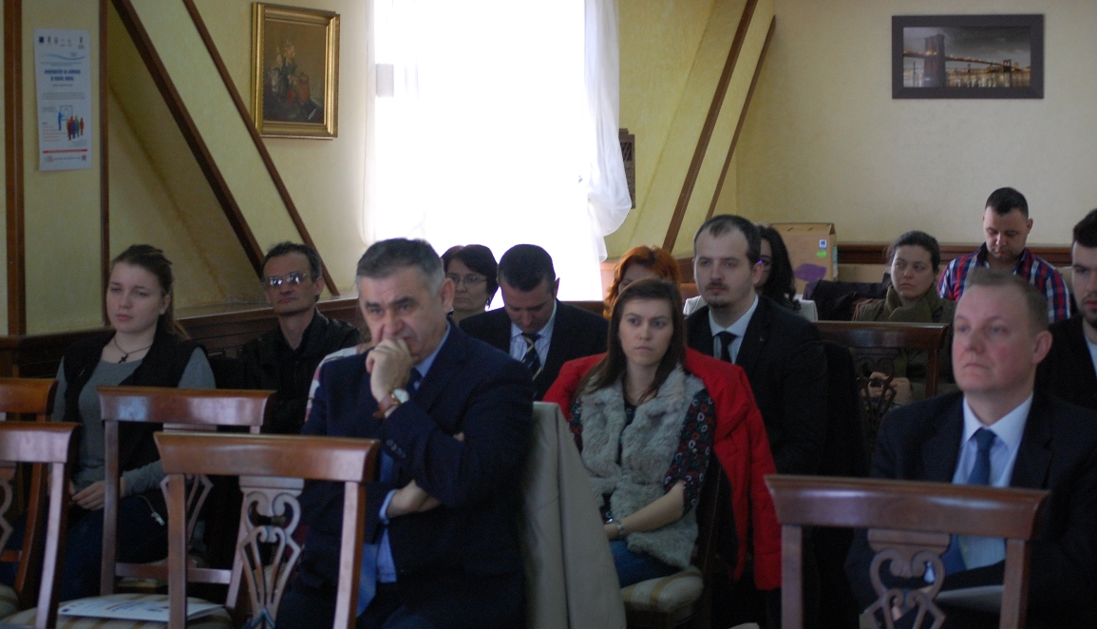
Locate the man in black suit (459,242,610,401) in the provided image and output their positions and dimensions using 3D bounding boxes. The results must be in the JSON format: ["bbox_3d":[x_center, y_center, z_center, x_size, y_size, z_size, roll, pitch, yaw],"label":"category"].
[{"bbox_3d":[-0.100,0.424,6.937,0.530,1.237,0.800,1,4,17],"label":"man in black suit"}]

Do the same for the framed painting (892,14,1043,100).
[{"bbox_3d":[2.162,-1.329,12.888,0.800,0.440,0.030,2,4,22],"label":"framed painting"}]

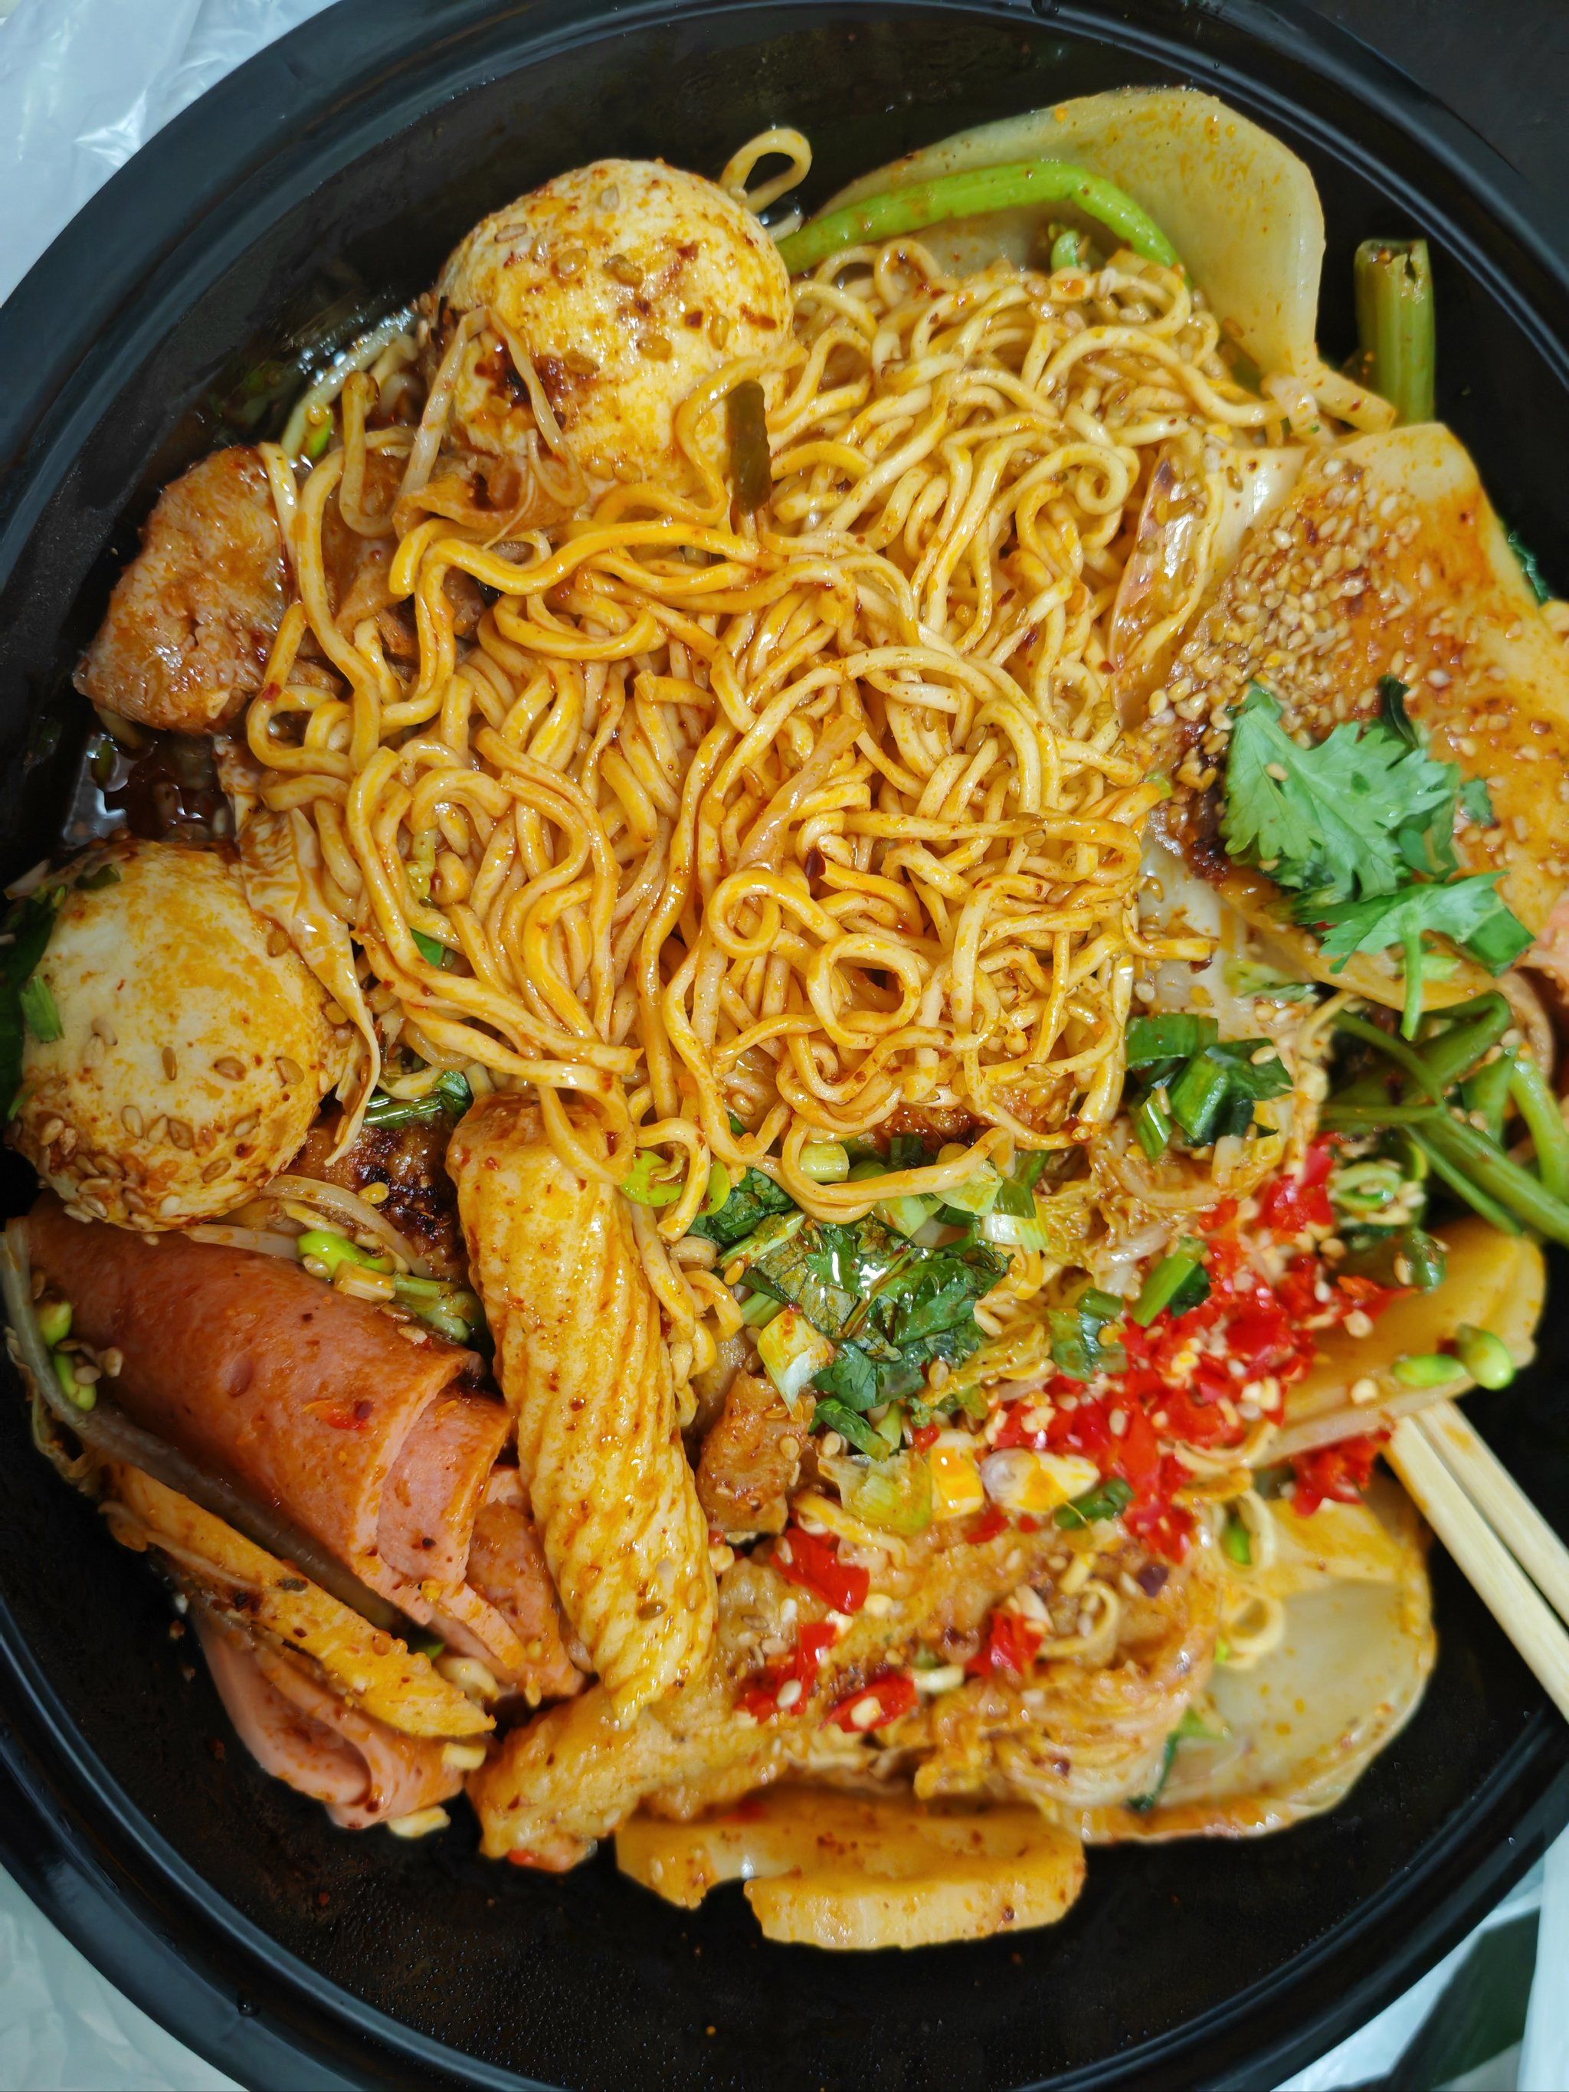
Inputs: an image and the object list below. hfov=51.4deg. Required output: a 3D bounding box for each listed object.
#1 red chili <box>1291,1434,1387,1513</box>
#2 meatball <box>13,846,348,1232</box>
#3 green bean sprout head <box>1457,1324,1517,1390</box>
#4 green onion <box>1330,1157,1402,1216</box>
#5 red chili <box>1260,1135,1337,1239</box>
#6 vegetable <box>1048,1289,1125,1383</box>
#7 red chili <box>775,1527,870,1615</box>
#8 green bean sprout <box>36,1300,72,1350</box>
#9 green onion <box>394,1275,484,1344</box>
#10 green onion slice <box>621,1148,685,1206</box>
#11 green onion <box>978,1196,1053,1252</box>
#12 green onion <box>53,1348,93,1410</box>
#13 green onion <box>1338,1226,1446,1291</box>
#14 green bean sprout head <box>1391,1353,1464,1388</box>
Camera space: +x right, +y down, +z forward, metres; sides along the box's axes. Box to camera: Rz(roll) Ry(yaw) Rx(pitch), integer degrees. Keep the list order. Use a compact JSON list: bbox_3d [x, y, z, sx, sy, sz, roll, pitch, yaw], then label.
[{"bbox_3d":[0.073,0.056,0.214,0.013,0.006,0.011,-19,99,-19],"label":"red chili"},{"bbox_3d":[-0.061,-0.001,0.163,0.034,0.034,0.037,0,93,-24],"label":"meatball"},{"bbox_3d":[0.087,0.039,0.202,0.005,0.005,0.008,-47,109,-15],"label":"green bean sprout head"},{"bbox_3d":[0.076,0.019,0.216,0.011,0.005,0.006,-1,93,-24],"label":"green onion"},{"bbox_3d":[0.064,0.018,0.204,0.009,0.006,0.012,32,81,-20],"label":"red chili"},{"bbox_3d":[0.034,0.032,0.181,0.008,0.005,0.009,-2,94,-24],"label":"vegetable"},{"bbox_3d":[0.004,0.061,0.191,0.013,0.004,0.005,40,77,-20],"label":"red chili"},{"bbox_3d":[-0.072,0.027,0.160,0.004,0.004,0.005,25,84,-20],"label":"green bean sprout"},{"bbox_3d":[-0.038,0.028,0.175,0.010,0.005,0.004,29,81,-22],"label":"green onion"},{"bbox_3d":[-0.016,0.016,0.200,0.008,0.004,0.007,20,85,2],"label":"green onion slice"},{"bbox_3d":[0.027,0.022,0.194,0.009,0.004,0.005,22,85,-21],"label":"green onion"},{"bbox_3d":[-0.070,0.033,0.161,0.002,0.004,0.006,-24,102,-21],"label":"green onion"},{"bbox_3d":[0.080,0.028,0.219,0.017,0.006,0.008,8,89,-24],"label":"green onion"},{"bbox_3d":[0.078,0.039,0.198,0.009,0.004,0.004,1,92,-24],"label":"green bean sprout head"}]

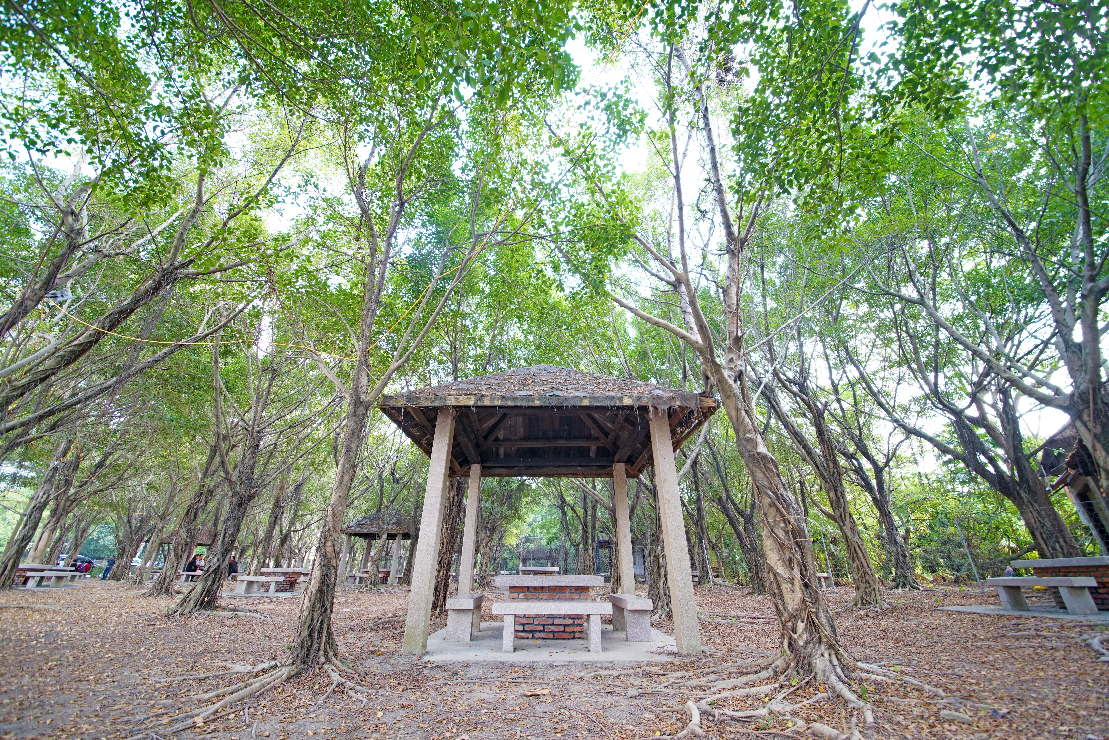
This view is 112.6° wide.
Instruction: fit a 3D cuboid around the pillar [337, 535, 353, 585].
[{"bbox_3d":[-10.411,9.422,18.400,0.190,2.350,0.190,1,-28,-2],"label":"pillar"}]

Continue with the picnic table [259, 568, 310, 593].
[{"bbox_3d":[-8.800,6.950,12.200,1.290,0.690,1.270,1,-28,-2],"label":"picnic table"}]

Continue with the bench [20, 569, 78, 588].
[{"bbox_3d":[-16.543,6.862,12.100,0.320,0.440,1.300,1,-28,-2],"label":"bench"}]

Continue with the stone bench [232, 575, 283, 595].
[{"bbox_3d":[-8.880,6.550,11.250,1.270,0.440,0.310,1,-28,-2],"label":"stone bench"}]

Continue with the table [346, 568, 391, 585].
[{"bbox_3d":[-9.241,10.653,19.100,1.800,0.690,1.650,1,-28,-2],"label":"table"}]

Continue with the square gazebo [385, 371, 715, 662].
[{"bbox_3d":[-0.099,1.685,5.693,3.835,3.973,3.835,1,-28,-2],"label":"square gazebo"}]

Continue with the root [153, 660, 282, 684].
[{"bbox_3d":[-2.774,2.483,3.040,0.200,0.080,0.850,-23,-35,36],"label":"root"}]

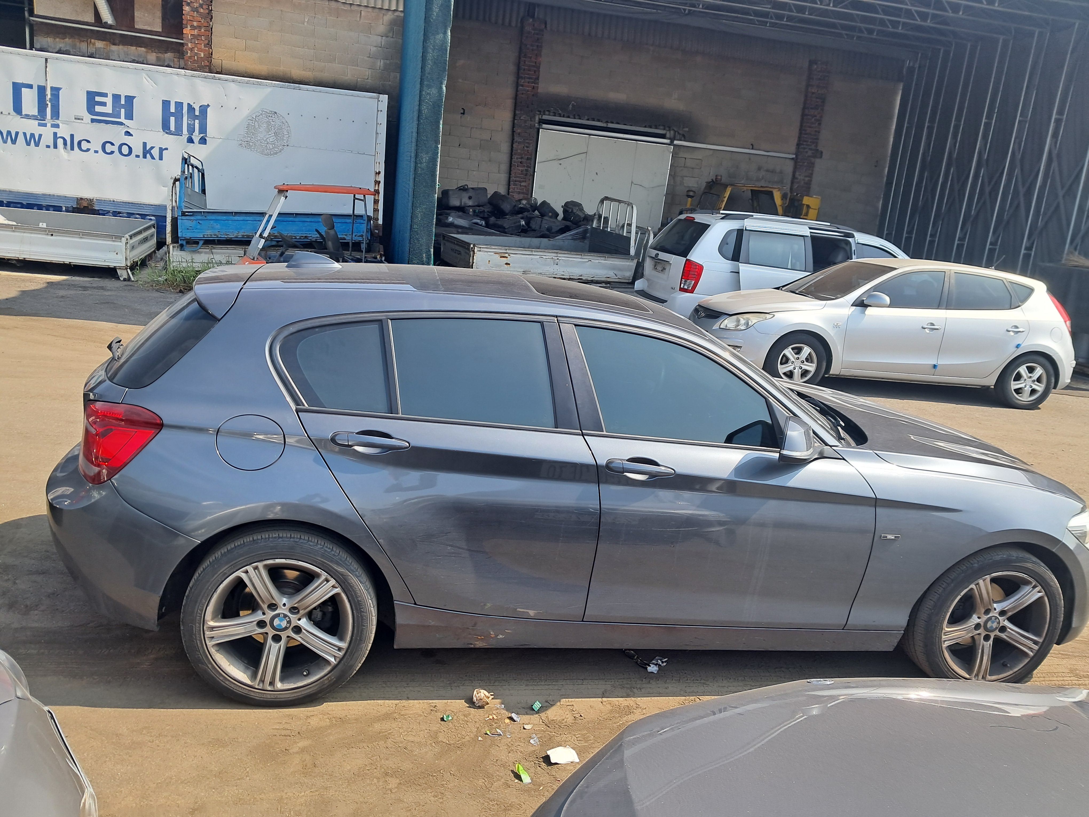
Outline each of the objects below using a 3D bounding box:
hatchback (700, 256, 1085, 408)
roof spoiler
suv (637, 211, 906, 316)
[{"bbox_3d":[3.956,-1.010,9.982,4.245,1.480,1.775,4,13,-5],"label":"hatchback"},{"bbox_3d":[-1.194,-0.501,3.353,0.250,0.150,1.220,3,13,-11],"label":"roof spoiler"},{"bbox_3d":[3.930,-1.855,12.781,5.080,1.790,1.990,1,14,-18],"label":"suv"}]

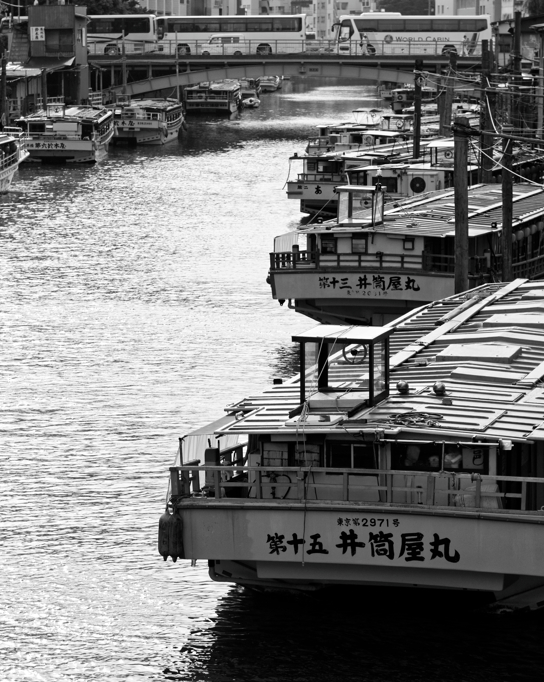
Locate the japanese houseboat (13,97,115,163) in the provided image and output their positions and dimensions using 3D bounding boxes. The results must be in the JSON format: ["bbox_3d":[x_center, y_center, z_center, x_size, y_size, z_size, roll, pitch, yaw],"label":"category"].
[{"bbox_3d":[-11.742,-12.129,139.583,4.500,3.100,18.000,0,7,-1],"label":"japanese houseboat"}]

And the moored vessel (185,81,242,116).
[{"bbox_3d":[-4.949,-21.365,213.504,4.000,2.800,17.000,0,7,2],"label":"moored vessel"}]

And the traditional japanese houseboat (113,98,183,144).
[{"bbox_3d":[-8.310,-14.566,159.172,4.300,3.000,15.500,0,7,3],"label":"traditional japanese houseboat"}]

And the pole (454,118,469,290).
[{"bbox_3d":[3.904,-2.044,50.576,0.280,5.139,0.280,0,7,0],"label":"pole"}]

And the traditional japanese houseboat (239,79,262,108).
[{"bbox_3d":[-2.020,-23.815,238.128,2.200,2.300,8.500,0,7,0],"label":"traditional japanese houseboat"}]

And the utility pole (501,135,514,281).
[{"bbox_3d":[5.790,-2.871,60.117,0.250,4.750,0.250,1,7,0],"label":"utility pole"}]

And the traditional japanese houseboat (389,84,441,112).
[{"bbox_3d":[12.965,-21.247,212.976,4.100,2.700,16.000,1,7,6],"label":"traditional japanese houseboat"}]

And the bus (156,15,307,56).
[{"bbox_3d":[-3.260,-24.490,196.800,12.000,3.400,2.500,0,7,2],"label":"bus"}]

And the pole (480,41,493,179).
[{"bbox_3d":[7.299,-6.911,83.797,0.240,6.800,0.240,0,7,0],"label":"pole"}]

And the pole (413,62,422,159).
[{"bbox_3d":[5.619,-7.900,94.760,0.220,6.000,0.220,1,7,0],"label":"pole"}]

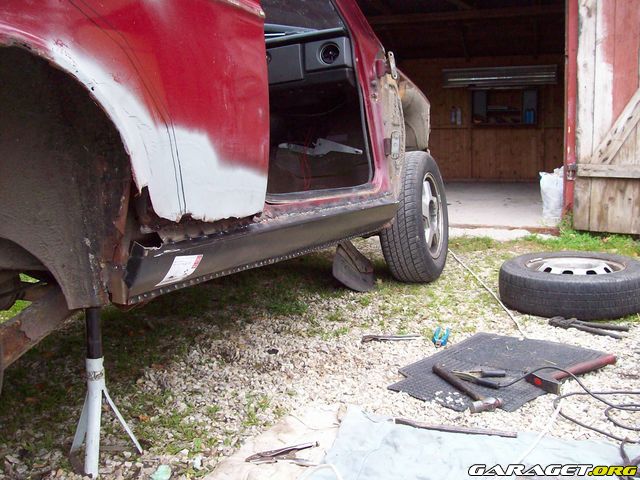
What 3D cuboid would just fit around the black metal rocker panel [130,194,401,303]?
[{"bbox_3d":[-0.064,-0.033,1.964,0.085,0.135,1.500,4,9,26],"label":"black metal rocker panel"}]

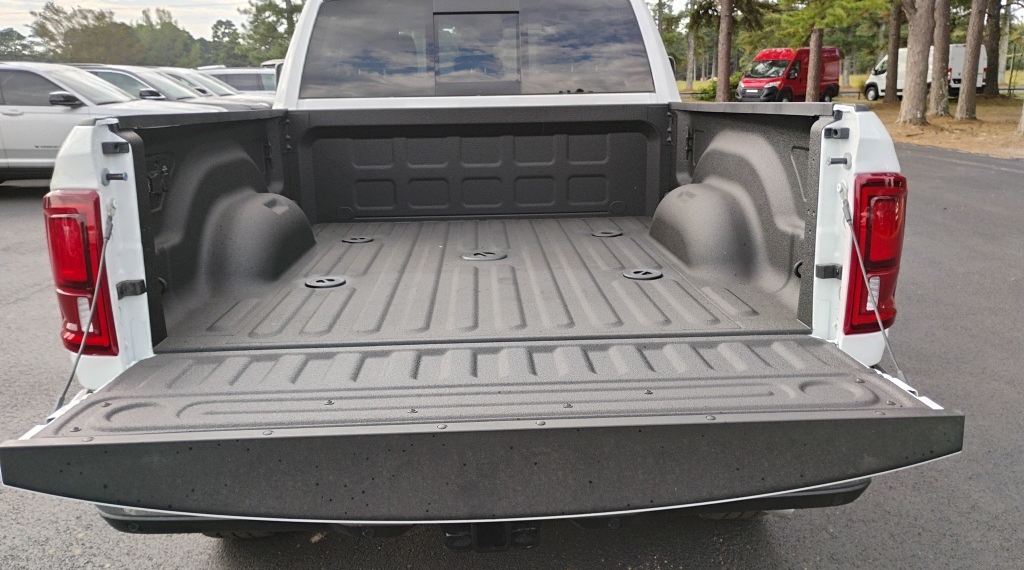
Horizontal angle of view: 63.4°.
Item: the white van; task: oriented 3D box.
[{"bbox_3d":[19.291,-9.929,39.143,2.100,2.530,5.950,-4,15,-13],"label":"white van"}]

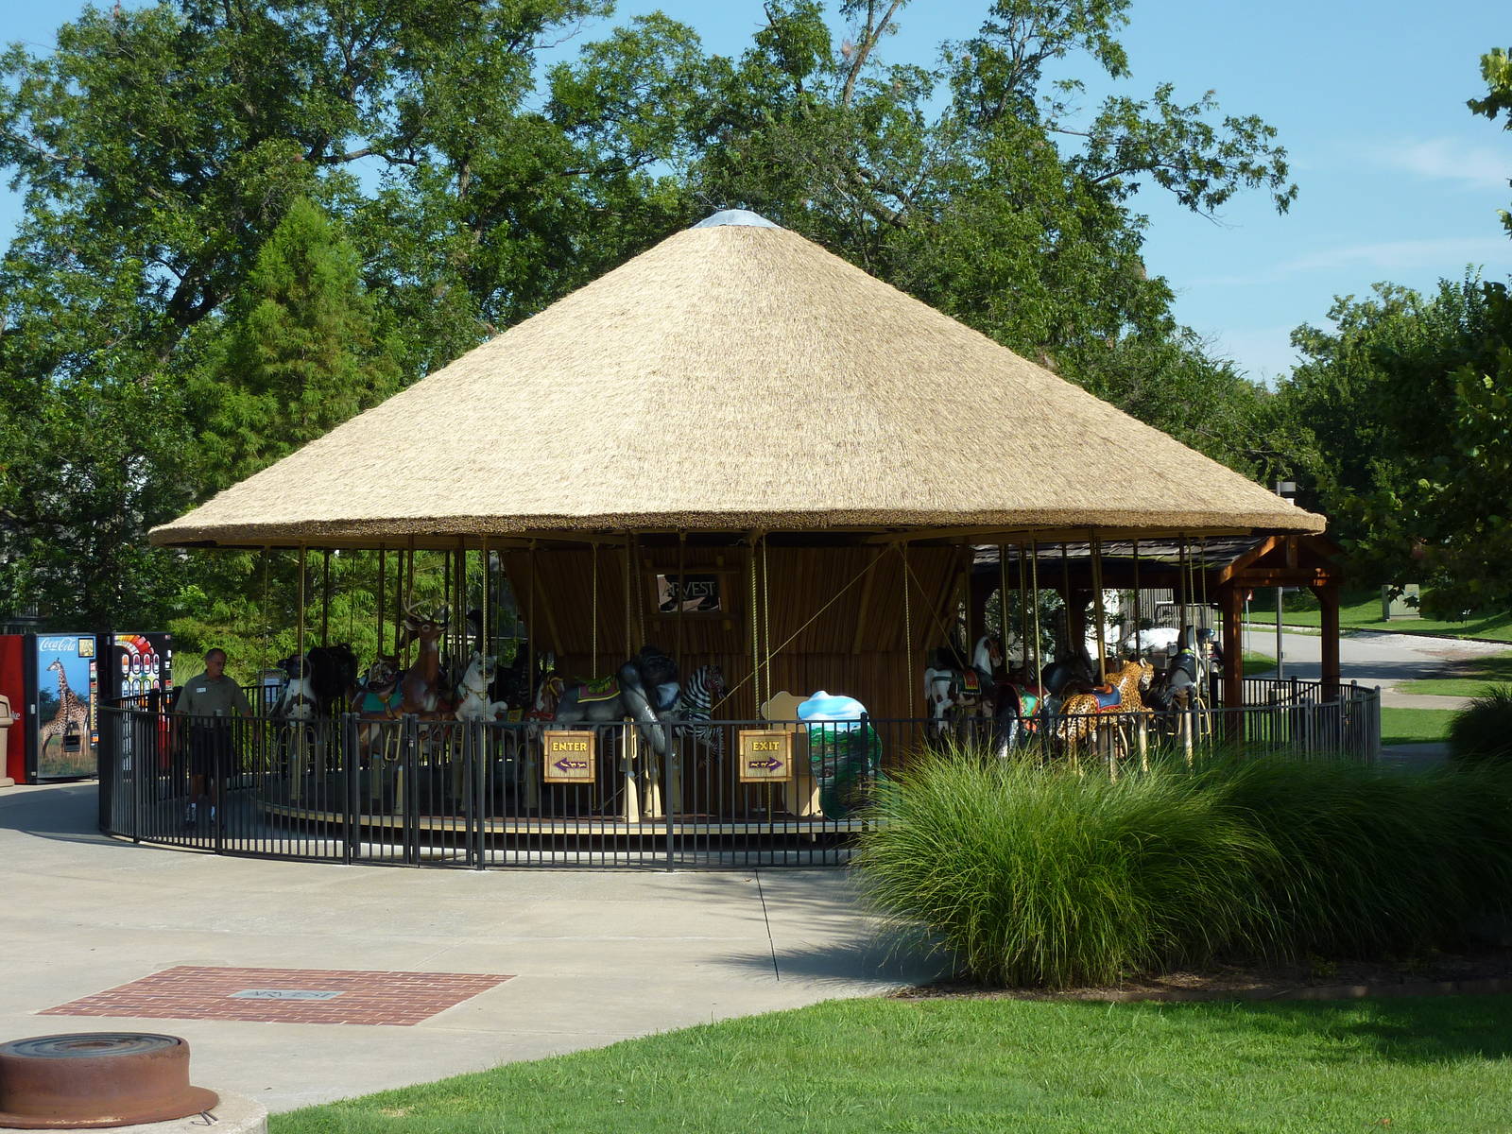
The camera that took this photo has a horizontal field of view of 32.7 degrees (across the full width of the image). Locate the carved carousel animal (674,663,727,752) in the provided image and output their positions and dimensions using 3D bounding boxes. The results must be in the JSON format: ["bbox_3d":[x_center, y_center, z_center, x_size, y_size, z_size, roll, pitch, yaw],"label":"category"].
[{"bbox_3d":[-0.866,1.391,24.384,1.150,0.950,0.380,-1,-1,10],"label":"carved carousel animal"}]

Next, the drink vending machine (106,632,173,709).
[{"bbox_3d":[-8.521,1.839,34.683,0.850,1.920,0.970,-1,-1,38],"label":"drink vending machine"}]

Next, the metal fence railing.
[{"bbox_3d":[-0.172,2.000,28.379,13.700,1.290,13.700,0,-1,0],"label":"metal fence railing"}]

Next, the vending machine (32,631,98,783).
[{"bbox_3d":[-9.267,1.833,33.743,0.850,1.920,0.970,-1,-1,38],"label":"vending machine"}]

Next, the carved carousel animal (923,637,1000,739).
[{"bbox_3d":[2.100,1.242,26.186,0.370,1.060,1.080,-1,-1,41],"label":"carved carousel animal"}]

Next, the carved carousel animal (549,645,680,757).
[{"bbox_3d":[-1.297,1.232,23.686,1.120,1.030,0.600,-1,-1,13],"label":"carved carousel animal"}]

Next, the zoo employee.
[{"bbox_3d":[-5.587,1.752,26.503,0.680,1.830,0.420,0,-1,-21],"label":"zoo employee"}]

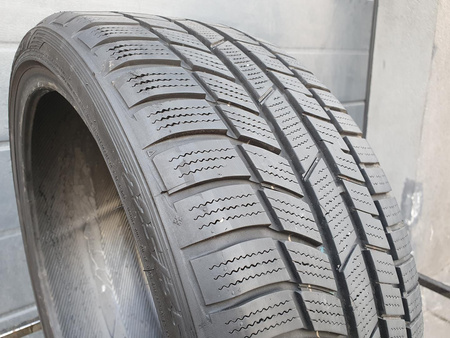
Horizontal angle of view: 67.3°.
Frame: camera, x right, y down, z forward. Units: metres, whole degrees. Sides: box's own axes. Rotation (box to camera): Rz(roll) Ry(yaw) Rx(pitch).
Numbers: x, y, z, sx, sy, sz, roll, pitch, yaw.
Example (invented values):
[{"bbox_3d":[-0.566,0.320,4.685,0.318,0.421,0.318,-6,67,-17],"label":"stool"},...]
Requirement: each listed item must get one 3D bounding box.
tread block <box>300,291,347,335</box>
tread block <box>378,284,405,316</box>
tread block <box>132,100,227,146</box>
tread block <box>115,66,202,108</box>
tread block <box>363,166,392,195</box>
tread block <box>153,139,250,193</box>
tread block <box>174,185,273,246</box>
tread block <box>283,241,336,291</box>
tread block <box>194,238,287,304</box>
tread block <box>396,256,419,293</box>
[{"bbox_3d":[0.057,0.085,0.202,0.045,0.020,0.008,22,-20,-27],"label":"tread block"},{"bbox_3d":[0.119,0.096,0.248,0.046,0.021,0.008,20,-19,-38],"label":"tread block"},{"bbox_3d":[-0.030,-0.028,0.207,0.054,0.009,0.032,-19,66,-26],"label":"tread block"},{"bbox_3d":[-0.043,-0.052,0.219,0.052,0.009,0.034,-21,61,-27],"label":"tread block"},{"bbox_3d":[0.127,0.010,0.286,0.009,0.023,0.051,-29,-17,38],"label":"tread block"},{"bbox_3d":[-0.013,0.000,0.197,0.051,0.029,0.009,-18,-18,-26],"label":"tread block"},{"bbox_3d":[-0.002,0.025,0.190,0.054,0.027,0.009,-10,-16,-24],"label":"tread block"},{"bbox_3d":[0.050,0.058,0.204,0.045,0.023,0.008,20,-24,-26],"label":"tread block"},{"bbox_3d":[0.008,0.056,0.184,0.052,0.030,0.009,-15,-9,-25],"label":"tread block"},{"bbox_3d":[0.149,0.085,0.280,0.009,0.023,0.054,-11,-6,39],"label":"tread block"}]

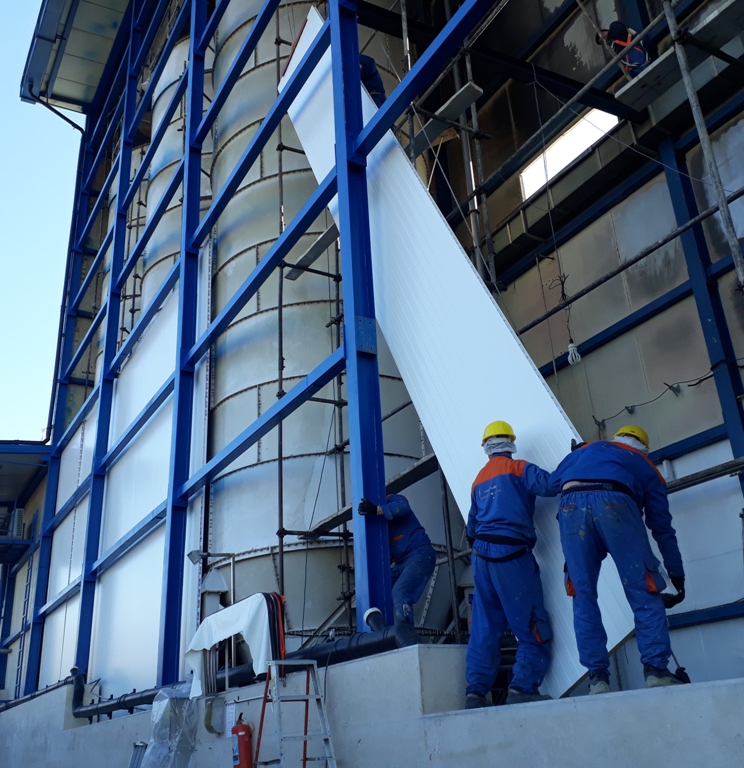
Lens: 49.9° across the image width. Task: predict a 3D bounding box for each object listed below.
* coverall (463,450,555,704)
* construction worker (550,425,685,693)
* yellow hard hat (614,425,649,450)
[{"bbox_3d":[0.838,1.168,4.971,0.600,1.430,0.500,-17,-28,27],"label":"coverall"},{"bbox_3d":[1.388,0.900,4.407,0.700,1.310,0.650,-15,-27,24],"label":"construction worker"},{"bbox_3d":[1.579,0.337,4.877,0.220,0.155,0.275,15,-22,31],"label":"yellow hard hat"}]

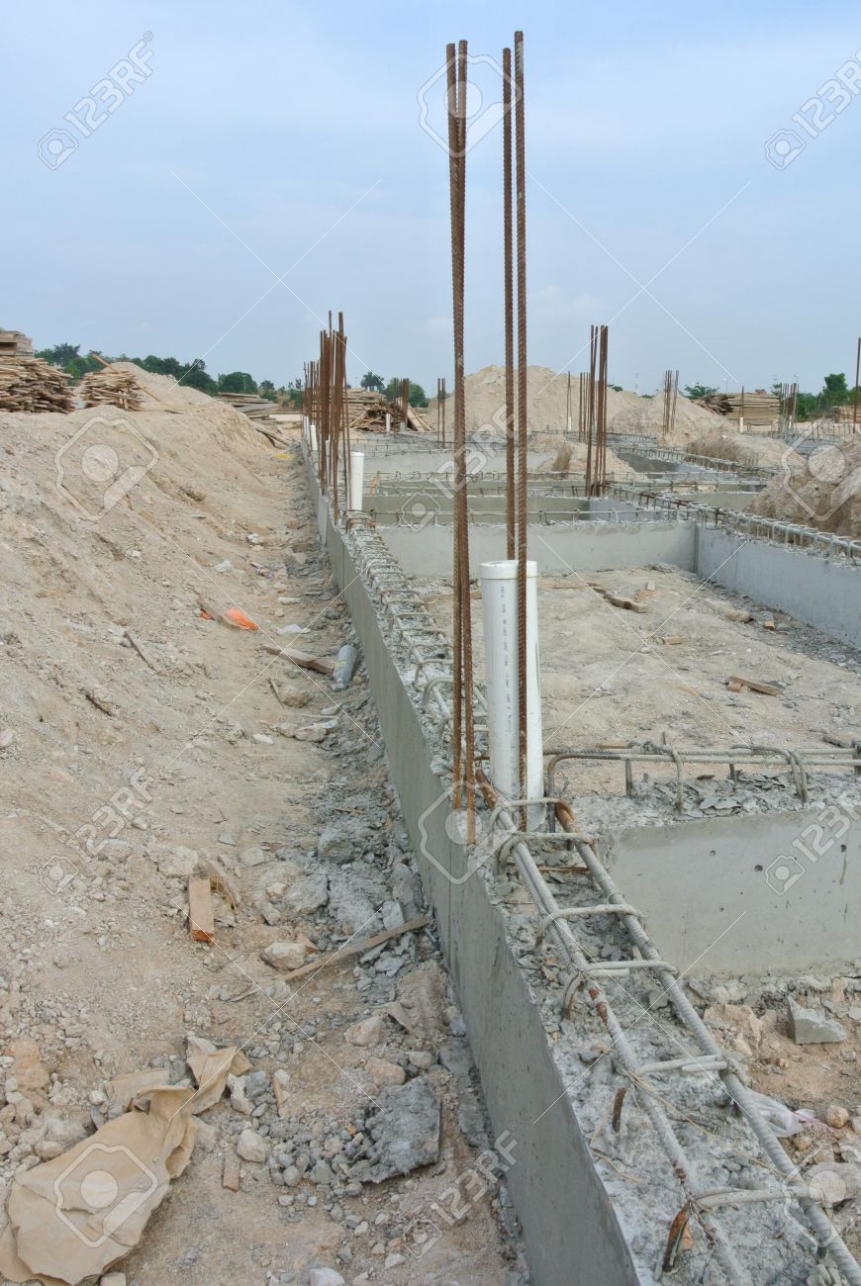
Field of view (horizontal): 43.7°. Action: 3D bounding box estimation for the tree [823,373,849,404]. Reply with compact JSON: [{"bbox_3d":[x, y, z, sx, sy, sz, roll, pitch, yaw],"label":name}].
[{"bbox_3d":[56.631,-35.052,149.453,3.791,4.906,3.791,-1,13,0],"label":"tree"}]

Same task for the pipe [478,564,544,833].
[{"bbox_3d":[0.173,0.107,2.260,0.115,0.550,0.115,-3,12,0],"label":"pipe"}]

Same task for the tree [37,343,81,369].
[{"bbox_3d":[-52.131,-37.753,149.124,6.178,7.854,6.178,-1,13,0],"label":"tree"}]

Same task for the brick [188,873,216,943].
[{"bbox_3d":[-0.561,0.649,2.630,0.060,0.042,0.210,-3,23,-13],"label":"brick"}]

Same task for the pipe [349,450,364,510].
[{"bbox_3d":[-0.562,-1.197,8.097,0.118,0.474,0.118,-1,13,0],"label":"pipe"}]

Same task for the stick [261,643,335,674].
[{"bbox_3d":[-0.671,0.079,5.450,0.380,0.055,0.100,13,17,31],"label":"stick"}]

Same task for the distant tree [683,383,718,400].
[{"bbox_3d":[35.237,-32.236,139.659,4.718,3.059,4.718,-1,13,0],"label":"distant tree"}]

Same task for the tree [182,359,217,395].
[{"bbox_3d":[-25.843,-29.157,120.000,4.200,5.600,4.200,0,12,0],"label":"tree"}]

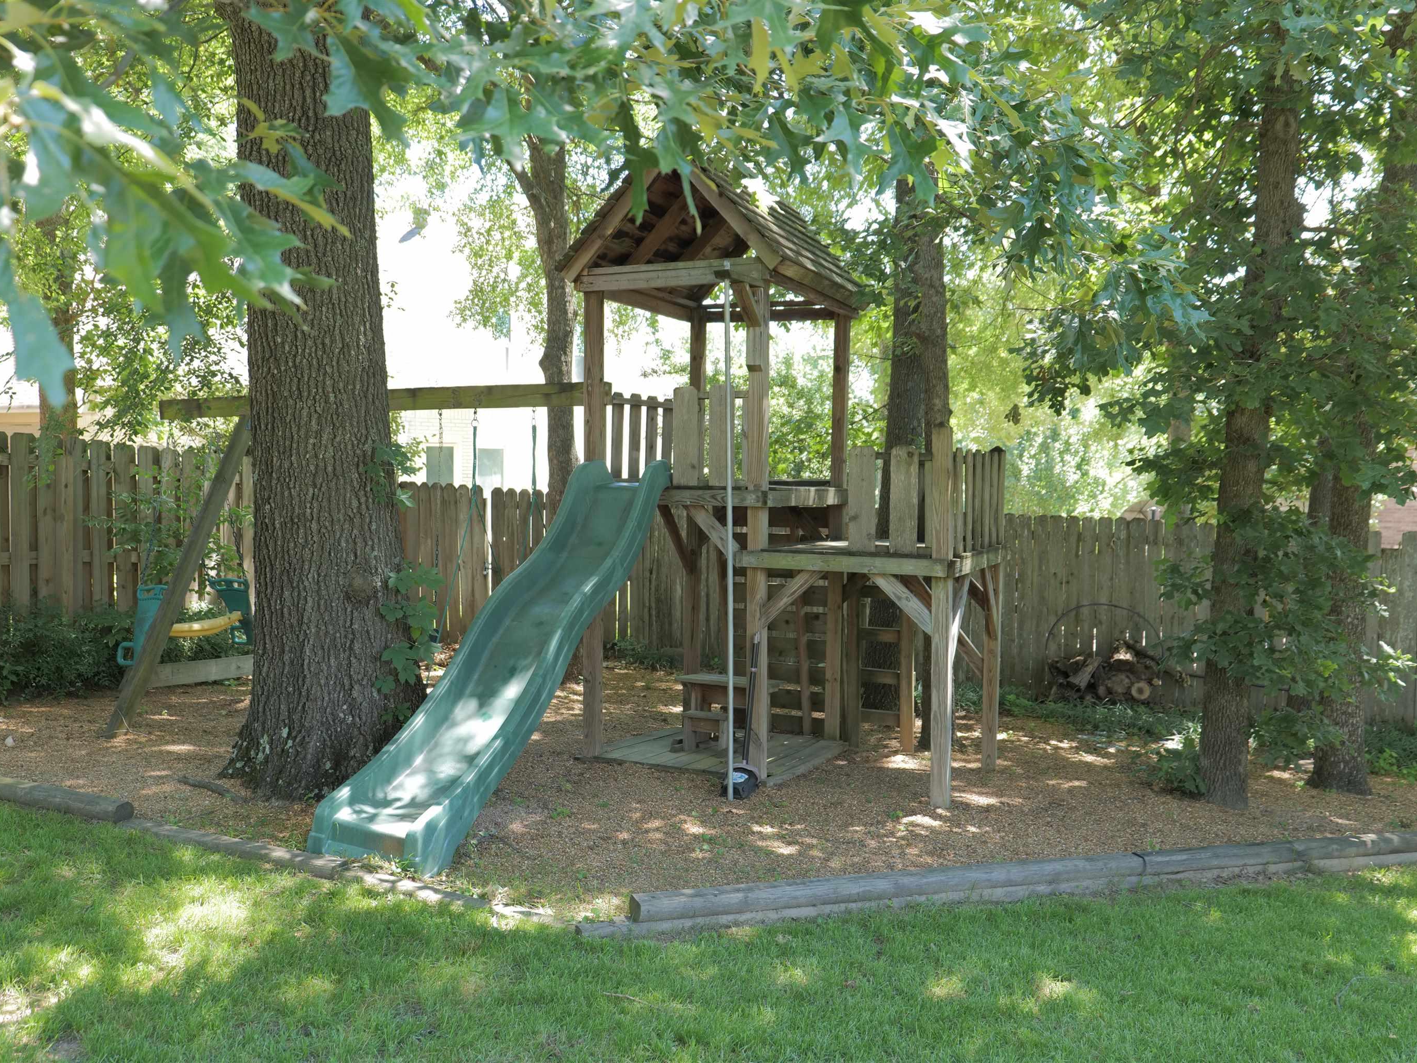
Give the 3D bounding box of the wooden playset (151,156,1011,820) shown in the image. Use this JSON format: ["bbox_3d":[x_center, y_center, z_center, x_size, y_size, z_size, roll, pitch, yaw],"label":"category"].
[{"bbox_3d":[-1.141,-0.445,8.074,5.780,3.710,2.220,1,3,25],"label":"wooden playset"}]

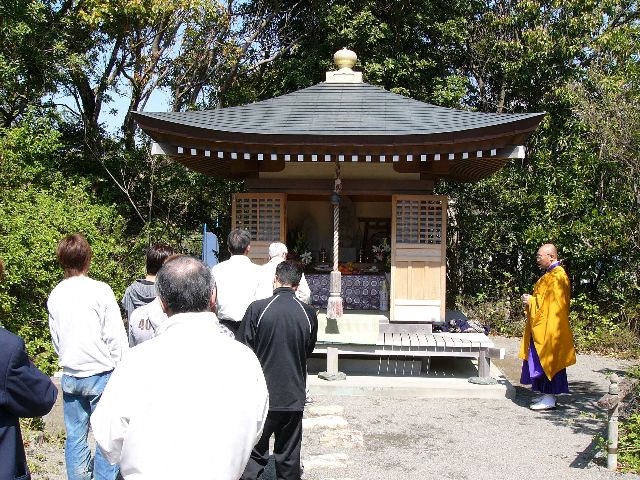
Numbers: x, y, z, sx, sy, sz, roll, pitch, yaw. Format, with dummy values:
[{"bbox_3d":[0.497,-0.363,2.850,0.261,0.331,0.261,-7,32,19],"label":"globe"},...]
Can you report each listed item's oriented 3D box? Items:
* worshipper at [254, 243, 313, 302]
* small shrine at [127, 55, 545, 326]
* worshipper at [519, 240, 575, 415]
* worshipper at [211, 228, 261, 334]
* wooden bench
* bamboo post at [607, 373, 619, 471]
[{"bbox_3d":[-0.342,0.836,6.580,0.460,1.620,0.340,1,0,14],"label":"worshipper"},{"bbox_3d":[0.306,-0.520,9.850,4.300,4.100,4.300,1,0,5],"label":"small shrine"},{"bbox_3d":[2.335,0.874,7.600,0.550,1.660,0.520,1,0,7],"label":"worshipper"},{"bbox_3d":[-0.650,0.785,5.750,0.460,1.710,0.320,1,0,10],"label":"worshipper"},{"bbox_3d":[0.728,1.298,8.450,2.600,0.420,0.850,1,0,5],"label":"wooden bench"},{"bbox_3d":[2.160,1.338,5.460,0.068,0.710,0.068,1,0,0],"label":"bamboo post"}]

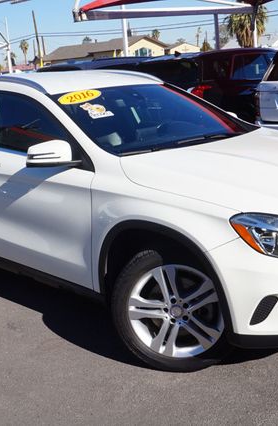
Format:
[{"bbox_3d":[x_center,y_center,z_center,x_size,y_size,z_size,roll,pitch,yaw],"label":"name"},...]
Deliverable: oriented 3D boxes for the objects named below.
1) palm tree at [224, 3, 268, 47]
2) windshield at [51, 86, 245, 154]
[{"bbox_3d":[7.966,-12.533,43.352,3.300,5.740,3.300,-3,14,1],"label":"palm tree"},{"bbox_3d":[0.160,-0.650,3.810,0.880,0.130,1.360,36,34,29],"label":"windshield"}]

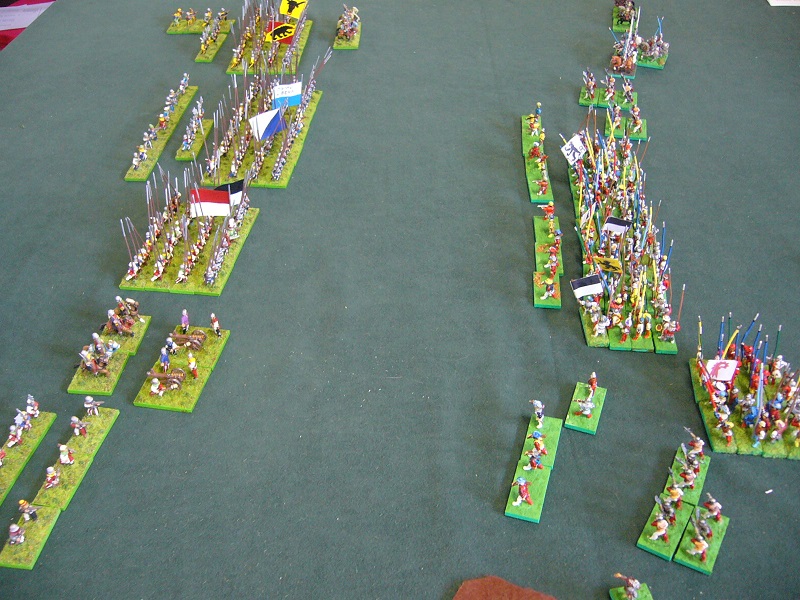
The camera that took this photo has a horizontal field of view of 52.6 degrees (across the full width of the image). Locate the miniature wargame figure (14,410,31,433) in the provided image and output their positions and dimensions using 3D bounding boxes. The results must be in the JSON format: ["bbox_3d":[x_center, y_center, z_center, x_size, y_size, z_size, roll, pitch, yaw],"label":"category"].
[{"bbox_3d":[-0.244,0.078,0.526,0.011,0.018,0.008,2,40,4],"label":"miniature wargame figure"}]

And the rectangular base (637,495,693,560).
[{"bbox_3d":[0.153,0.131,0.467,0.020,0.003,0.040,22,45,25],"label":"rectangular base"}]

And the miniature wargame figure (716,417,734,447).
[{"bbox_3d":[0.204,0.082,0.507,0.013,0.018,0.009,3,41,5],"label":"miniature wargame figure"}]

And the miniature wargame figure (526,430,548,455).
[{"bbox_3d":[0.086,0.088,0.504,0.013,0.018,0.009,11,42,14],"label":"miniature wargame figure"}]

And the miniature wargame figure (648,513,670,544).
[{"bbox_3d":[0.144,0.126,0.449,0.011,0.022,0.009,16,42,19],"label":"miniature wargame figure"}]

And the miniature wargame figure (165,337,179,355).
[{"bbox_3d":[-0.161,0.032,0.572,0.011,0.014,0.009,4,40,7],"label":"miniature wargame figure"}]

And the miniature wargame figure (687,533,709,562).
[{"bbox_3d":[0.162,0.134,0.440,0.011,0.020,0.009,16,42,19],"label":"miniature wargame figure"}]

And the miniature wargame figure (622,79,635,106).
[{"bbox_3d":[0.244,-0.222,0.861,0.011,0.020,0.009,8,41,10],"label":"miniature wargame figure"}]

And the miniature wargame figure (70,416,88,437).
[{"bbox_3d":[-0.205,0.080,0.518,0.013,0.017,0.009,6,41,8],"label":"miniature wargame figure"}]

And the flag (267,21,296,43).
[{"bbox_3d":[-0.139,-0.312,0.946,0.032,0.024,0.003,2,36,-24],"label":"flag"}]

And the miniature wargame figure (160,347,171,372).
[{"bbox_3d":[-0.163,0.041,0.560,0.008,0.021,0.009,20,45,22],"label":"miniature wargame figure"}]

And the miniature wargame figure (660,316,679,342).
[{"bbox_3d":[0.191,0.020,0.573,0.013,0.020,0.009,1,40,3],"label":"miniature wargame figure"}]

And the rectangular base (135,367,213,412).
[{"bbox_3d":[-0.157,0.061,0.560,0.041,0.003,0.040,5,41,8],"label":"rectangular base"}]

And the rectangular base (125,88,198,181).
[{"bbox_3d":[-0.244,-0.177,0.841,0.020,0.003,0.200,1,40,3],"label":"rectangular base"}]

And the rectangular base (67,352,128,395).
[{"bbox_3d":[-0.213,0.052,0.572,0.030,0.003,0.040,1,40,3],"label":"rectangular base"}]

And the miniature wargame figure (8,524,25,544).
[{"bbox_3d":[-0.215,0.131,0.454,0.009,0.015,0.008,2,40,3],"label":"miniature wargame figure"}]

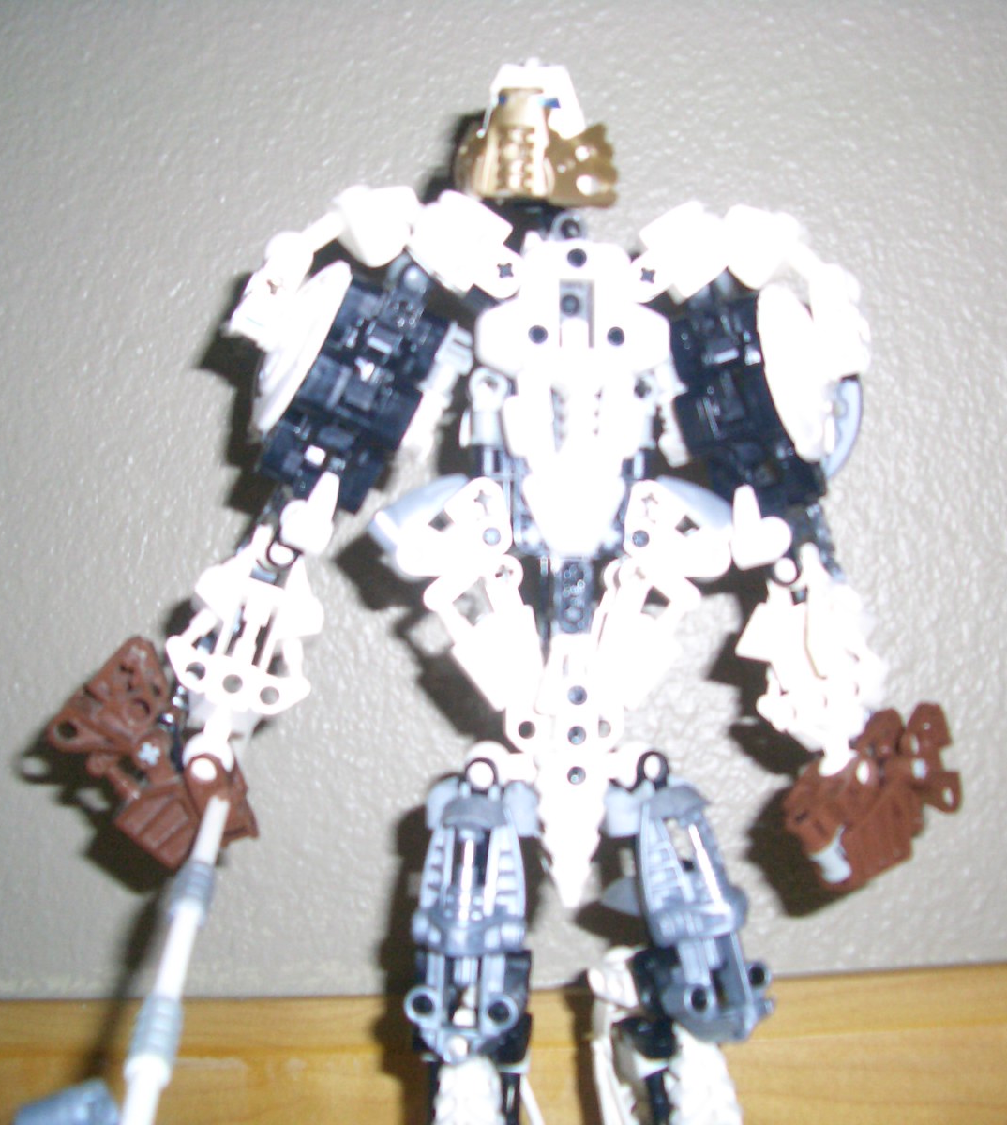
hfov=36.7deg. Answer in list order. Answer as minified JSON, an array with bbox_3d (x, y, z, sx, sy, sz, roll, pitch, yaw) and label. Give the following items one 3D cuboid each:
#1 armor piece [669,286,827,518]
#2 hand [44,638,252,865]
[{"bbox_3d":[0.052,-0.034,0.321,0.022,0.043,0.022,-17,-2,-3],"label":"armor piece"},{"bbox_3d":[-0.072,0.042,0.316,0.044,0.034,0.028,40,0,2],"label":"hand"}]

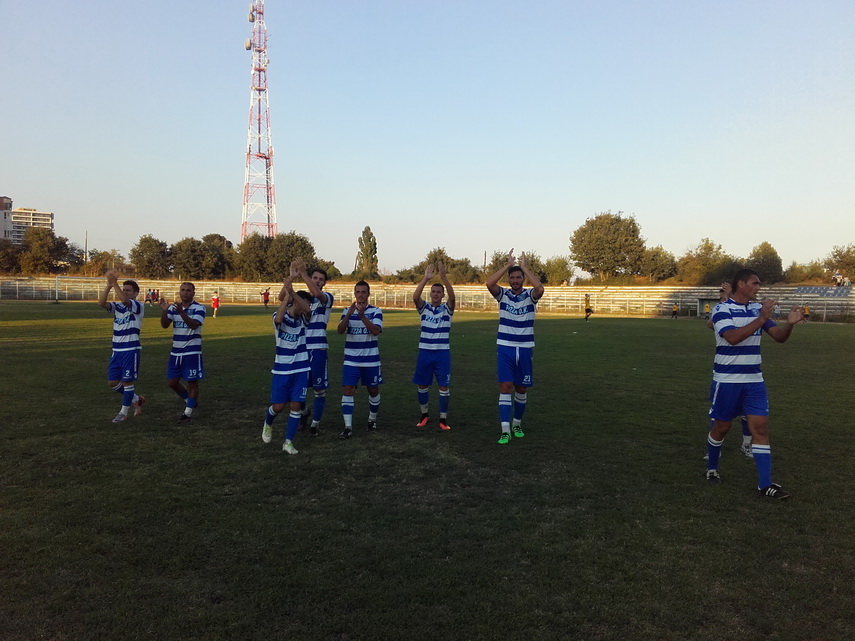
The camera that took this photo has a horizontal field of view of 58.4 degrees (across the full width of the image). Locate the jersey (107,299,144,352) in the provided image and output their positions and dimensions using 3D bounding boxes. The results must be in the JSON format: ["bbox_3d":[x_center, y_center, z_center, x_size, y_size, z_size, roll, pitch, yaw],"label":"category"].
[{"bbox_3d":[-3.787,0.063,9.600,0.480,0.640,0.320,1,2,3],"label":"jersey"}]

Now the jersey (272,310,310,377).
[{"bbox_3d":[-1.387,0.233,7.750,0.430,0.660,0.310,0,2,-27],"label":"jersey"}]

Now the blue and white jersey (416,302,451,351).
[{"bbox_3d":[0.085,0.072,9.250,0.440,0.580,0.260,1,2,1],"label":"blue and white jersey"}]

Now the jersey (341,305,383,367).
[{"bbox_3d":[-0.763,0.173,8.850,0.490,0.680,0.320,1,2,5],"label":"jersey"}]

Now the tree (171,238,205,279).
[{"bbox_3d":[-30.408,-7.855,97.000,4.400,5.700,4.400,1,2,0],"label":"tree"}]

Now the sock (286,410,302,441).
[{"bbox_3d":[-1.344,1.058,7.680,0.115,0.300,0.120,9,-2,-17],"label":"sock"}]

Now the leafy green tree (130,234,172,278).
[{"bbox_3d":[-34.969,-8.045,97.000,5.321,5.701,5.055,0,2,-20],"label":"leafy green tree"}]

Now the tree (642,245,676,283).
[{"bbox_3d":[29.267,-7.032,97.000,4.561,4.688,4.333,1,2,17],"label":"tree"}]

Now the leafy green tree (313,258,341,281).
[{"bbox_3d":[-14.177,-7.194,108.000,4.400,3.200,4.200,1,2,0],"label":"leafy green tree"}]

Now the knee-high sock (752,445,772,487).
[{"bbox_3d":[2.695,1.177,6.150,0.135,0.355,0.130,-7,-2,44],"label":"knee-high sock"}]

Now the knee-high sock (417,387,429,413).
[{"bbox_3d":[-0.050,0.948,9.150,0.125,0.330,0.140,-2,2,11],"label":"knee-high sock"}]

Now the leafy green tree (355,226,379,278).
[{"bbox_3d":[-8.366,-9.257,105.000,3.292,7.269,3.127,1,2,-5],"label":"leafy green tree"}]

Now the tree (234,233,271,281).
[{"bbox_3d":[-22.109,-8.045,97.000,4.941,6.208,4.694,0,2,-13],"label":"tree"}]

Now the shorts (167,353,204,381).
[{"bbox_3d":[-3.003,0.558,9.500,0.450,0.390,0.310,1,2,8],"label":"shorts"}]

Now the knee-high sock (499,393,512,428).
[{"bbox_3d":[0.836,0.963,8.150,0.125,0.380,0.130,0,-1,12],"label":"knee-high sock"}]

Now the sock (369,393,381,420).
[{"bbox_3d":[-0.615,1.009,8.880,0.120,0.300,0.125,3,12,0],"label":"sock"}]

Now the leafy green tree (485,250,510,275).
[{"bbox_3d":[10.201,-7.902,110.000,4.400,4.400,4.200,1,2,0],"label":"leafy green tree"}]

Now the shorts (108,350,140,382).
[{"bbox_3d":[-3.799,0.577,9.600,0.400,0.390,0.320,1,2,5],"label":"shorts"}]

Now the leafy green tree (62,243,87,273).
[{"bbox_3d":[-47.163,-8.393,102.000,3.600,4.200,3.600,1,2,0],"label":"leafy green tree"}]

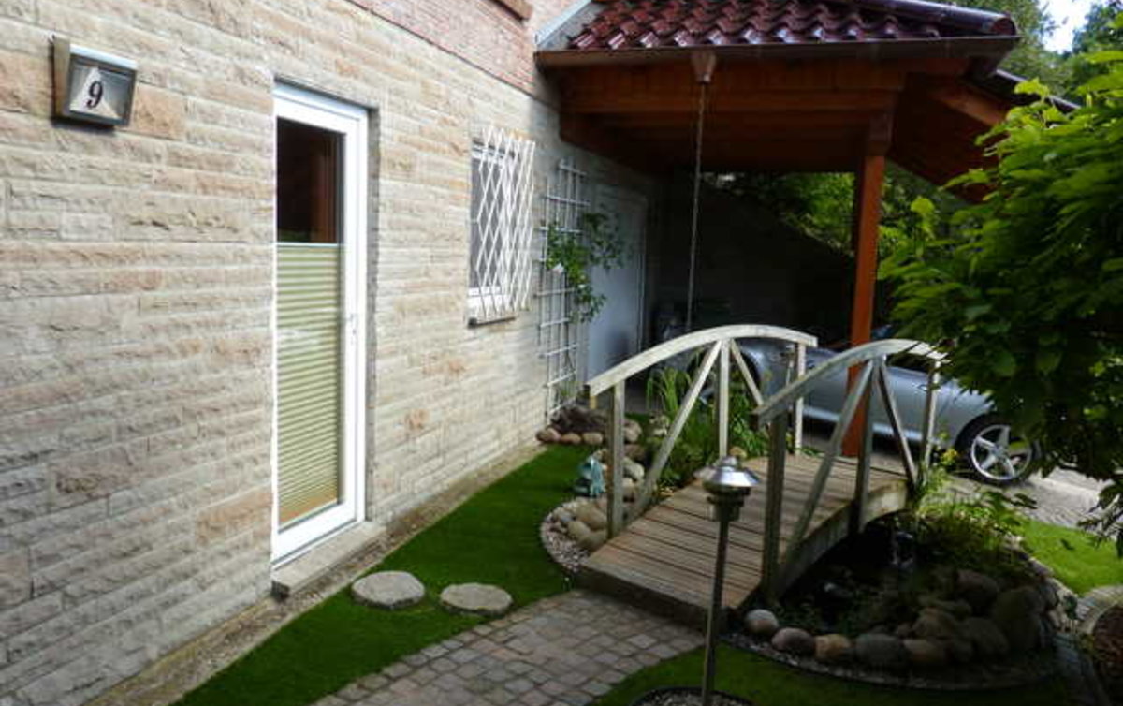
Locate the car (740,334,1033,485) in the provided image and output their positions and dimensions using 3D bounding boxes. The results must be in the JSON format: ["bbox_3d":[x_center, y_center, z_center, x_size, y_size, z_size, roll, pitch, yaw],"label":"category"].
[{"bbox_3d":[3.050,0.200,7.800,4.200,1.290,1.770,9,10,40],"label":"car"}]

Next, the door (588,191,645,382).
[{"bbox_3d":[0.573,-0.628,8.874,0.080,2.192,2.272,5,8,18],"label":"door"}]

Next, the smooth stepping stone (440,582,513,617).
[{"bbox_3d":[-0.373,1.096,3.570,0.325,0.060,0.300,2,8,0],"label":"smooth stepping stone"}]

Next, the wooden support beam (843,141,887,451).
[{"bbox_3d":[2.467,-0.398,6.606,0.145,2.448,0.145,5,8,18],"label":"wooden support beam"}]

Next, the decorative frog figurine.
[{"bbox_3d":[0.187,0.794,5.242,0.220,0.265,0.170,1,8,-8],"label":"decorative frog figurine"}]

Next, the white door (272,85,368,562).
[{"bbox_3d":[-1.193,-0.115,3.861,0.080,2.128,0.844,5,8,18],"label":"white door"}]

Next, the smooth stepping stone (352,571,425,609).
[{"bbox_3d":[-0.769,1.071,3.641,0.330,0.060,0.330,5,8,18],"label":"smooth stepping stone"}]

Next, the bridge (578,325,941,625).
[{"bbox_3d":[1.319,0.474,4.653,0.864,1.144,2.864,8,10,38],"label":"bridge"}]

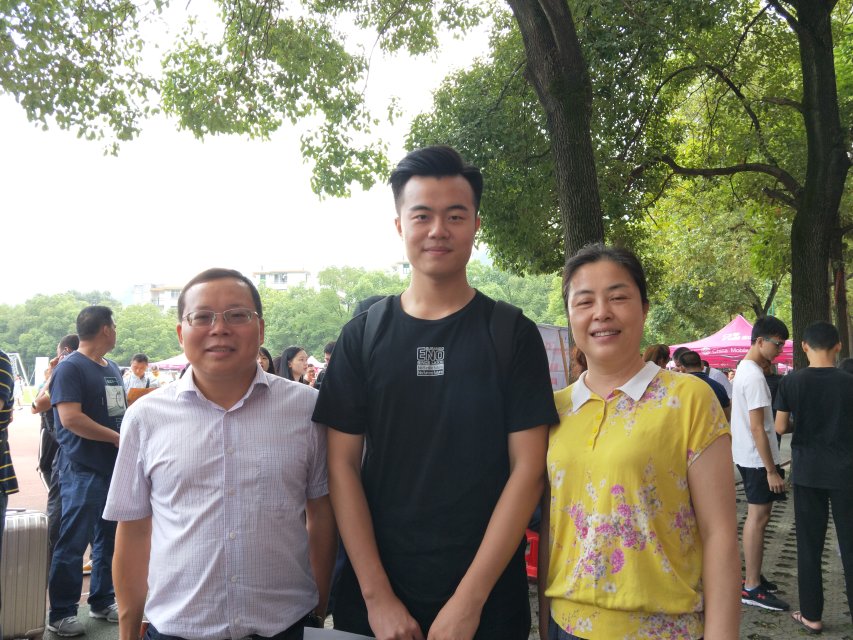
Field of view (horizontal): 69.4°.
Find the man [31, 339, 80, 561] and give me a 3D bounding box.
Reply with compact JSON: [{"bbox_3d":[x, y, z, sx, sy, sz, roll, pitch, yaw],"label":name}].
[{"bbox_3d":[-2.696,0.955,4.521,0.420,1.700,0.520,-2,-6,15],"label":"man"}]

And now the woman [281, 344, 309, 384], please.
[{"bbox_3d":[-1.019,1.002,4.675,0.320,1.610,0.460,-3,-6,27],"label":"woman"}]

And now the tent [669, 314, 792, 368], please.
[{"bbox_3d":[7.225,1.249,14.073,3.100,2.750,3.100,-2,-6,21],"label":"tent"}]

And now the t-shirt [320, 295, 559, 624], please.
[{"bbox_3d":[0.019,0.277,1.270,0.510,0.670,0.280,-1,-5,2],"label":"t-shirt"}]

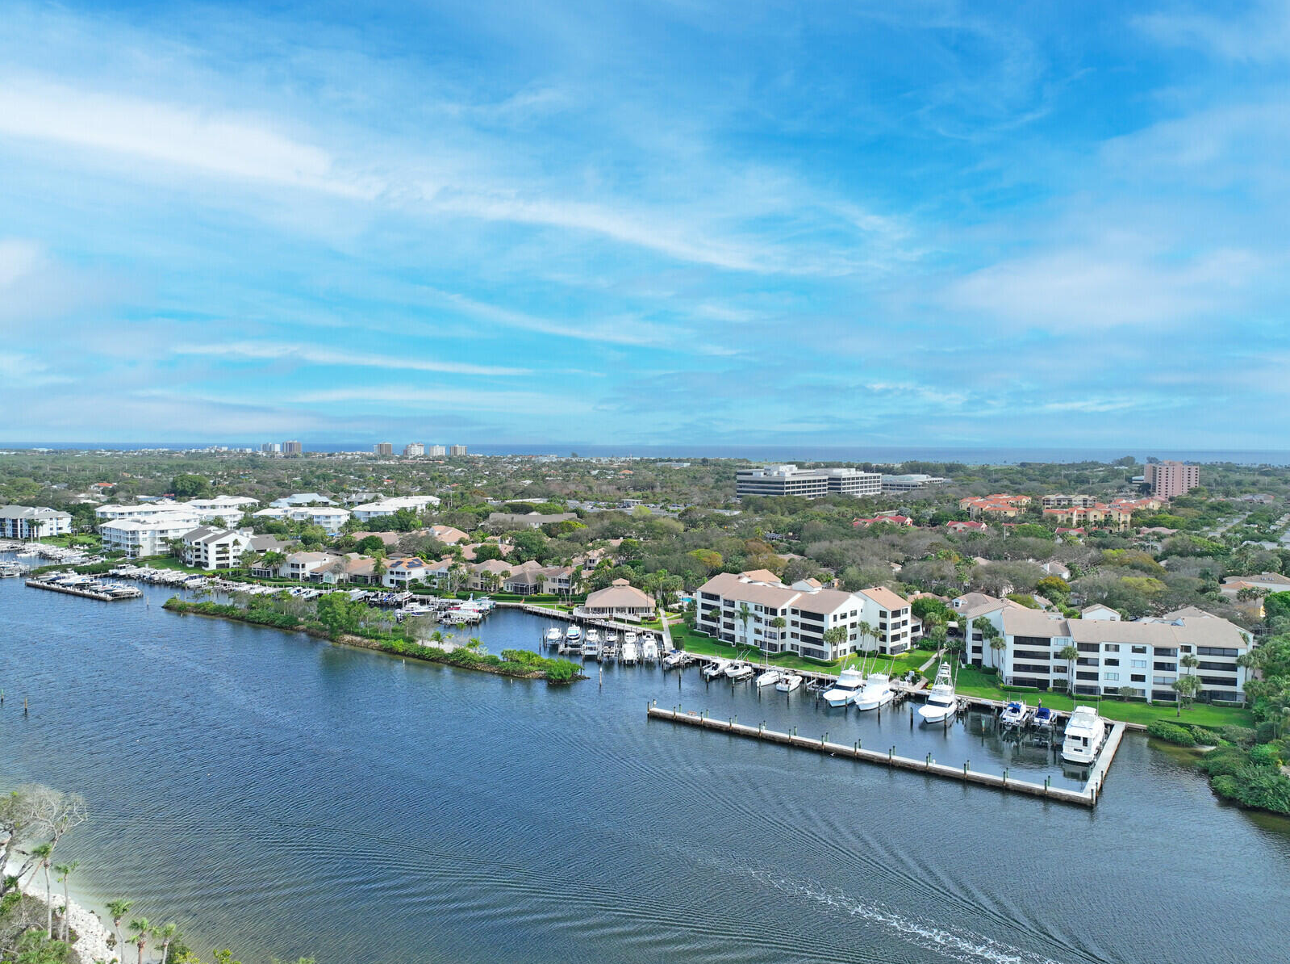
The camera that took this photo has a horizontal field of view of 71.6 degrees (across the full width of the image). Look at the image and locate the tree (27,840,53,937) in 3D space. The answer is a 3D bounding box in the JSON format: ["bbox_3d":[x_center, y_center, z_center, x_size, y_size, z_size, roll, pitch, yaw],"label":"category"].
[{"bbox_3d":[-58.720,39.610,86.930,2.400,9.600,2.400,0,3,0],"label":"tree"}]

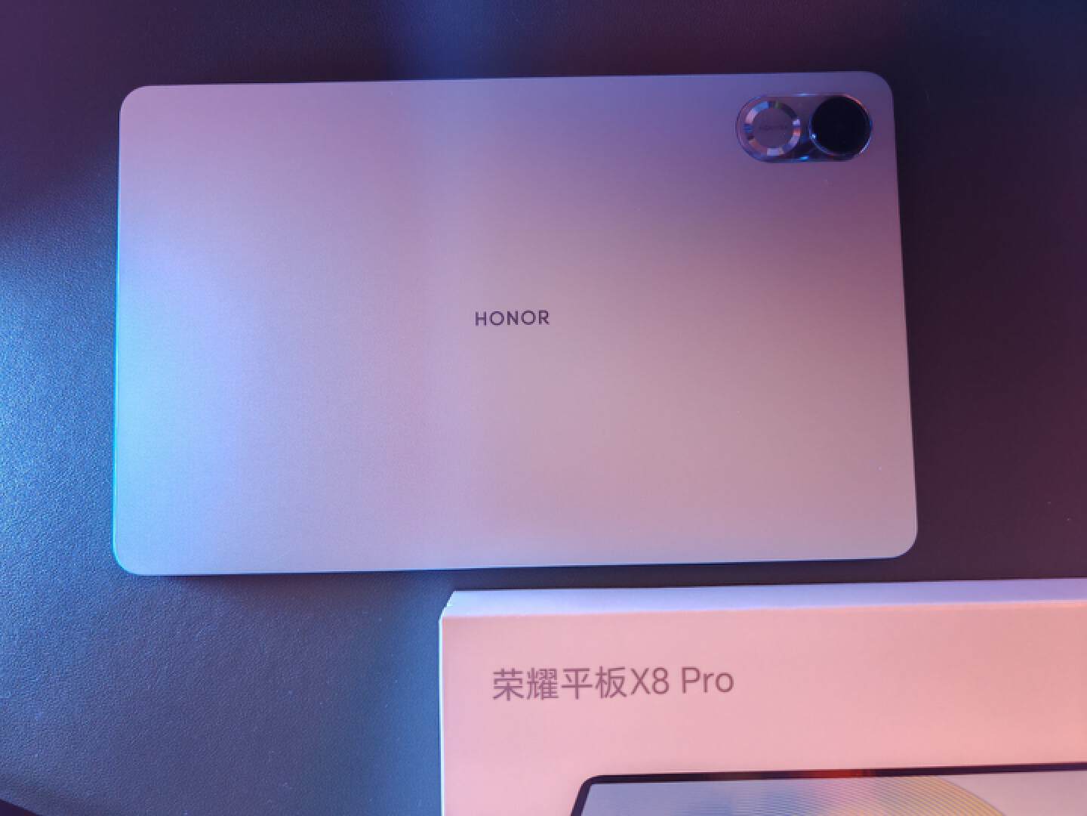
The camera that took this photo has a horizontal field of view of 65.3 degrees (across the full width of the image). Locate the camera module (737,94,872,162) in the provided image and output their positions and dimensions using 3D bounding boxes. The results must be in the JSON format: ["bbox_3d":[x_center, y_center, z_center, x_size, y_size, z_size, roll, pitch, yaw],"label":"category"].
[{"bbox_3d":[0.090,-0.096,0.292,0.046,0.003,0.024,-1,86,0],"label":"camera module"}]

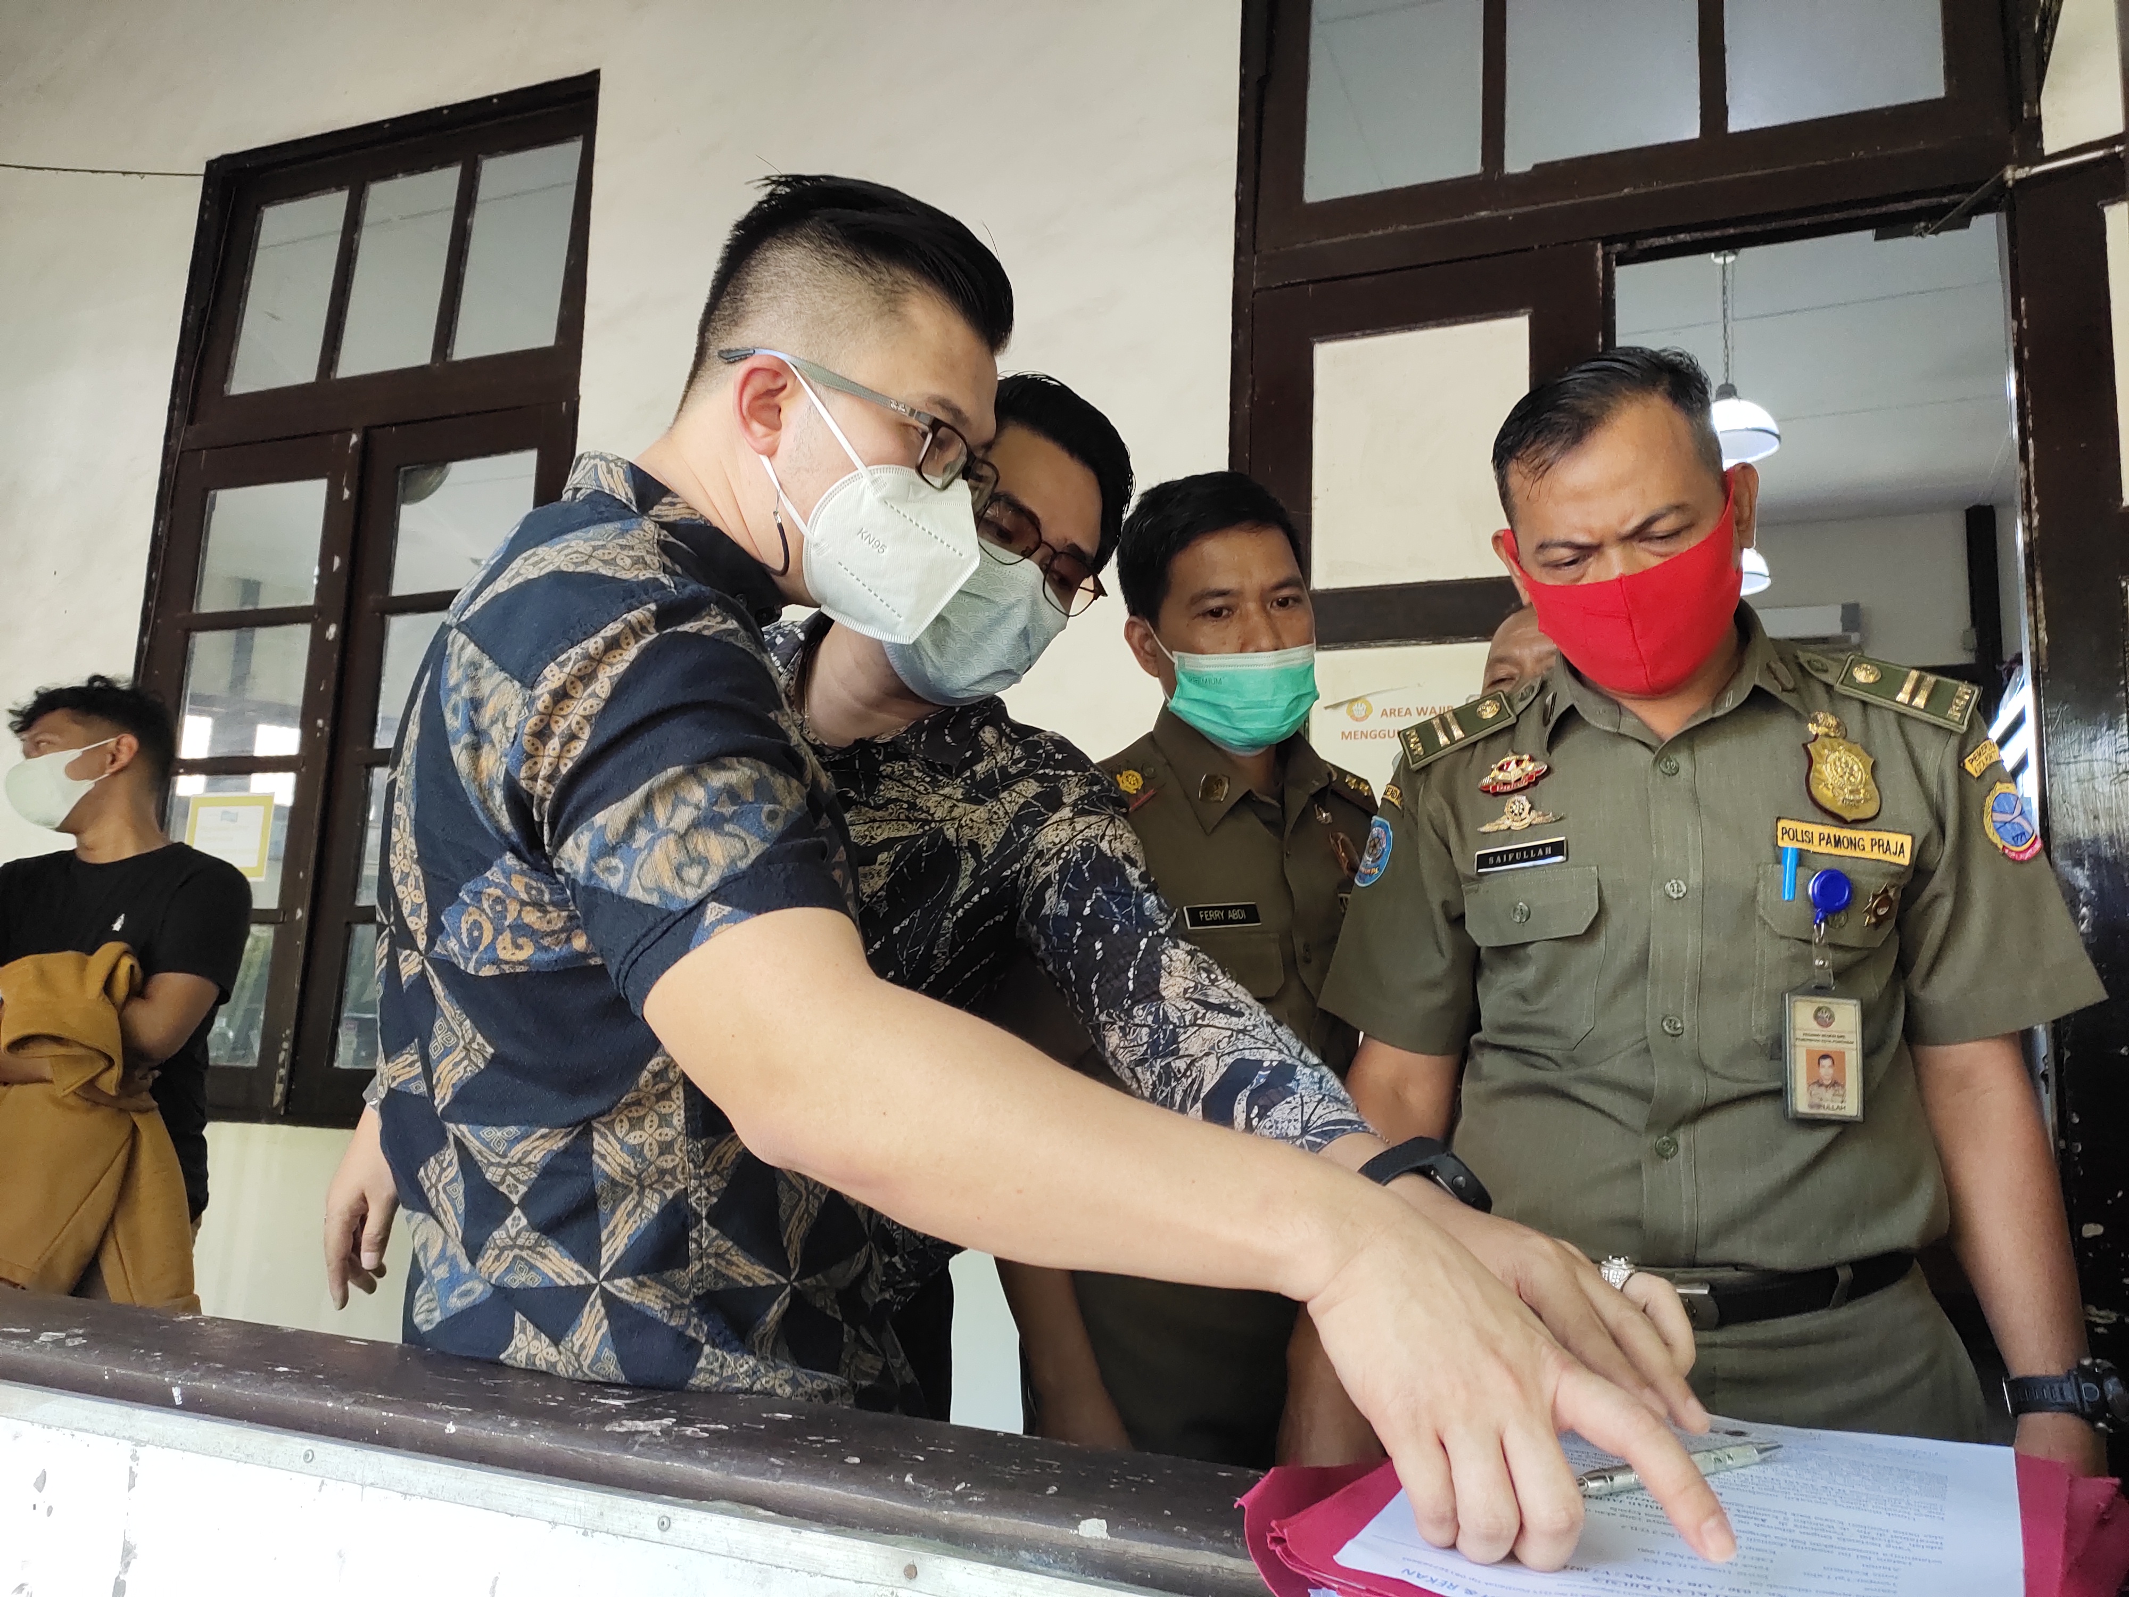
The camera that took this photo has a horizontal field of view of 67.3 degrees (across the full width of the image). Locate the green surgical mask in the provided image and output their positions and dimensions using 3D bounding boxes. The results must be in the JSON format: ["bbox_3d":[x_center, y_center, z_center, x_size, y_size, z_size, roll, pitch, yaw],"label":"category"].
[{"bbox_3d":[0.152,-0.087,1.390,0.138,0.098,0.090,-9,4,-15],"label":"green surgical mask"}]

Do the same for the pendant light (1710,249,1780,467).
[{"bbox_3d":[2.406,-1.591,5.800,0.385,0.795,0.385,2,-9,0],"label":"pendant light"}]

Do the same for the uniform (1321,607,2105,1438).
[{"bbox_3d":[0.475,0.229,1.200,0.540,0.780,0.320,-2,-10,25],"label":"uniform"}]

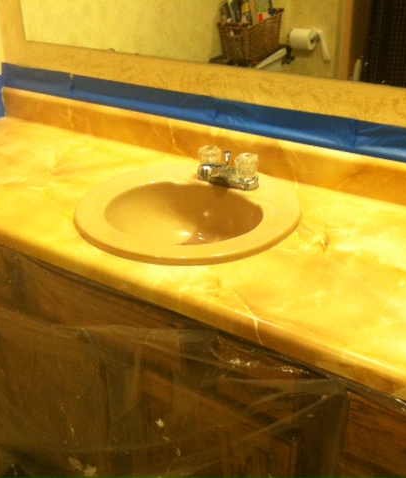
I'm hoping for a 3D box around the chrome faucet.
[{"bbox_3d":[0.035,-0.156,1.478,0.154,0.082,0.132,17,33,31],"label":"chrome faucet"}]

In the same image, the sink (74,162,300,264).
[{"bbox_3d":[-0.032,-0.006,1.444,0.483,0.160,0.483,17,33,31],"label":"sink"}]

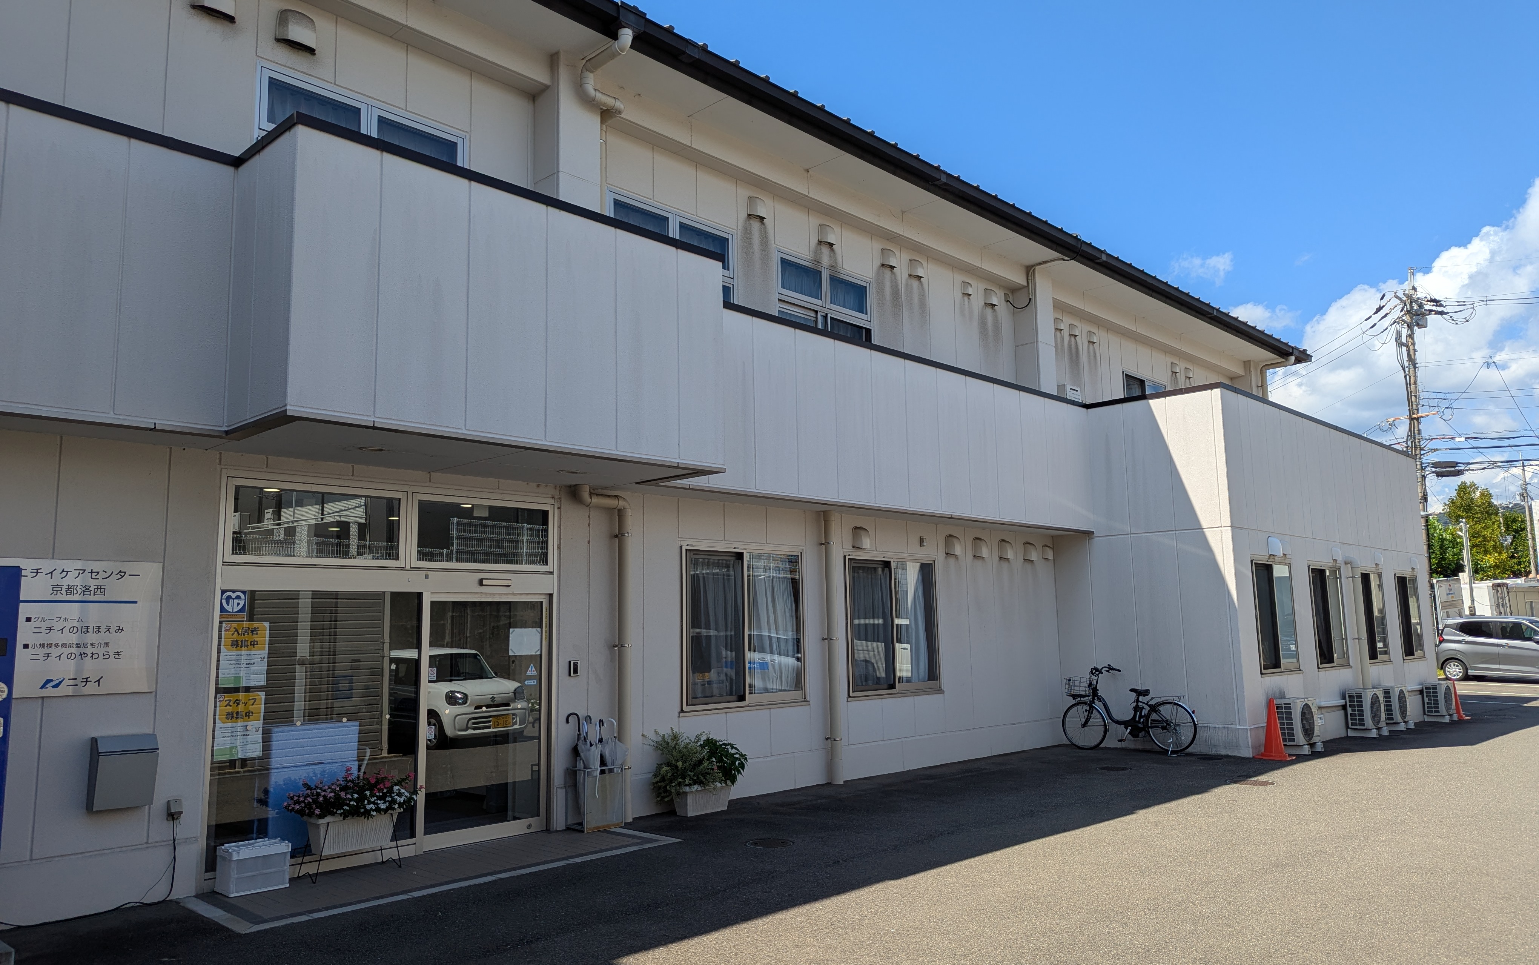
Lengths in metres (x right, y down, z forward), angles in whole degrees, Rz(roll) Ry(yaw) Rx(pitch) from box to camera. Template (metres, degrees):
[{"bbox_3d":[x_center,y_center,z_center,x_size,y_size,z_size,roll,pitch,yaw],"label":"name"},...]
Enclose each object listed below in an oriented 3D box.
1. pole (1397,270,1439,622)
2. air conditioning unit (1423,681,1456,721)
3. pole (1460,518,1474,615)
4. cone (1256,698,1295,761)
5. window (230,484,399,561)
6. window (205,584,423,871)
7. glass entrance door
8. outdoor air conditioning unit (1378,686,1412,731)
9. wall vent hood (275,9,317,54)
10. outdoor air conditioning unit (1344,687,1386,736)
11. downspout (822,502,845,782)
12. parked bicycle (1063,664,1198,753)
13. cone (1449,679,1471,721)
[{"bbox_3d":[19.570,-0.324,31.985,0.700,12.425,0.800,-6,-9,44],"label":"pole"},{"bbox_3d":[11.739,3.857,18.786,0.331,0.647,0.803,-9,-11,43],"label":"air conditioning unit"},{"bbox_3d":[21.093,3.386,32.184,0.160,4.590,0.160,-9,-11,43],"label":"pole"},{"bbox_3d":[6.087,2.961,12.899,0.380,0.700,0.380,-9,-11,43],"label":"cone"},{"bbox_3d":[-3.187,0.301,7.584,0.070,0.482,1.228,-8,-10,43],"label":"window"},{"bbox_3d":[-3.132,1.652,7.449,0.080,1.775,1.423,-9,-11,43],"label":"window"},{"bbox_3d":[-2.189,1.818,8.344,0.080,1.906,1.124,-9,-11,43],"label":"glass entrance door"},{"bbox_3d":[9.752,3.531,16.713,0.331,0.657,0.803,-9,-11,43],"label":"outdoor air conditioning unit"},{"bbox_3d":[-3.634,-3.512,8.264,0.110,0.279,0.311,-8,-10,43],"label":"wall vent hood"},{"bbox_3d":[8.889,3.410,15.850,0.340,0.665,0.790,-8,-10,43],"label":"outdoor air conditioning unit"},{"bbox_3d":[0.671,1.729,11.272,0.140,2.850,0.125,-9,-11,43],"label":"downspout"},{"bbox_3d":[4.592,2.905,13.721,1.786,1.084,0.562,-9,-11,43],"label":"parked bicycle"},{"bbox_3d":[12.237,3.844,19.080,0.380,0.700,0.380,-8,-10,43],"label":"cone"}]

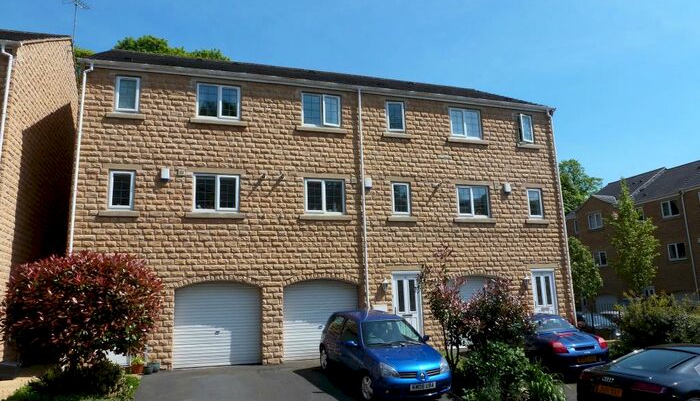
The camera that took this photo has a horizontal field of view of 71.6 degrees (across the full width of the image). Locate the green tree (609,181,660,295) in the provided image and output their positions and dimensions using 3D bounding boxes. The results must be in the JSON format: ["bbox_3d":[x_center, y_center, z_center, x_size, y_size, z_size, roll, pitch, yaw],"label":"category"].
[{"bbox_3d":[11.685,2.277,19.989,2.150,6.080,2.150,2,-12,-17],"label":"green tree"}]

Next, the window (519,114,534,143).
[{"bbox_3d":[6.019,-2.440,16.544,0.544,0.975,0.150,2,-10,-17],"label":"window"}]

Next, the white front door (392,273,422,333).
[{"bbox_3d":[1.709,3.145,14.204,0.910,2.100,0.100,2,-10,-17],"label":"white front door"}]

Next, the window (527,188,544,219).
[{"bbox_3d":[6.164,0.112,16.150,0.558,0.999,0.100,2,-10,-17],"label":"window"}]

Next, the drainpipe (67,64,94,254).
[{"bbox_3d":[-6.801,0.177,12.095,0.250,8.000,0.200,2,-12,-17],"label":"drainpipe"}]

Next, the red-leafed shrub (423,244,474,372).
[{"bbox_3d":[2.207,2.470,11.100,1.220,2.750,1.200,2,-12,-17],"label":"red-leafed shrub"}]

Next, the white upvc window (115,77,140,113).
[{"bbox_3d":[-6.045,-2.868,13.228,0.600,1.000,0.100,2,-12,-17],"label":"white upvc window"}]

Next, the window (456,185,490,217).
[{"bbox_3d":[3.933,0.043,15.450,1.153,0.999,0.100,2,-10,-17],"label":"window"}]

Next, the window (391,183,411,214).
[{"bbox_3d":[1.572,-0.038,14.930,0.590,0.990,0.100,2,-12,-17],"label":"window"}]

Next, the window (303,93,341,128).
[{"bbox_3d":[-0.836,-2.654,14.394,1.187,0.975,0.100,2,-10,-17],"label":"window"}]

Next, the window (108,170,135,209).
[{"bbox_3d":[-5.819,-0.262,12.390,0.591,0.999,0.100,2,-10,-17],"label":"window"}]

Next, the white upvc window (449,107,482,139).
[{"bbox_3d":[3.797,-2.509,15.847,1.142,0.975,0.100,2,-10,-17],"label":"white upvc window"}]

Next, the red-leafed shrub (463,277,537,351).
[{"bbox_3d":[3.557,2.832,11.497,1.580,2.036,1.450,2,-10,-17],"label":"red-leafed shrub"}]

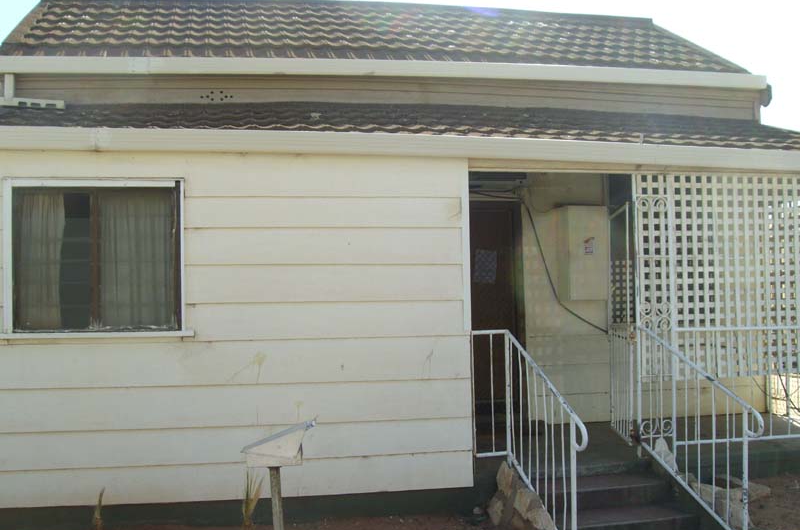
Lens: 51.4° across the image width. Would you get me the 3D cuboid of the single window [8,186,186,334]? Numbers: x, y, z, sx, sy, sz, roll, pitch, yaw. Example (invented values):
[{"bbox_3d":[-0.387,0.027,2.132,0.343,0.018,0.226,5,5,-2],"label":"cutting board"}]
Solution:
[{"bbox_3d":[-2.074,-0.040,5.722,1.121,1.003,0.080,-1,-2,-8],"label":"single window"}]

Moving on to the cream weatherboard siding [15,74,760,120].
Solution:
[{"bbox_3d":[0.060,-1.506,7.423,6.724,0.304,0.080,-1,-2,-8],"label":"cream weatherboard siding"}]

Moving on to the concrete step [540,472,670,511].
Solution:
[{"bbox_3d":[1.325,1.539,5.645,0.894,0.134,0.333,0,-2,-13],"label":"concrete step"}]

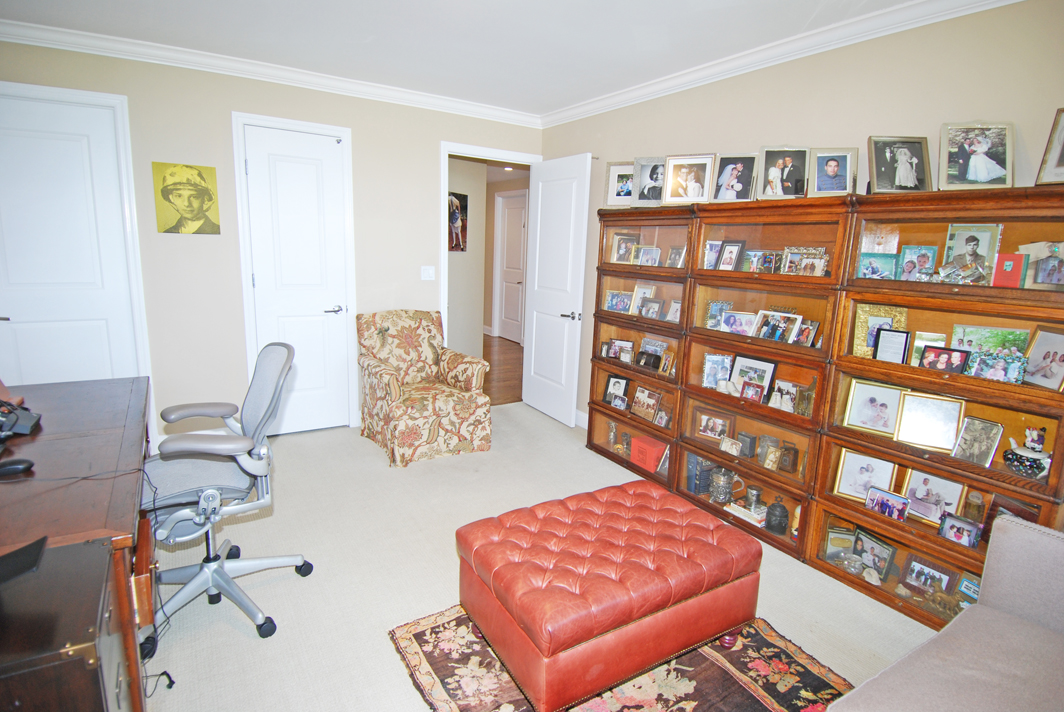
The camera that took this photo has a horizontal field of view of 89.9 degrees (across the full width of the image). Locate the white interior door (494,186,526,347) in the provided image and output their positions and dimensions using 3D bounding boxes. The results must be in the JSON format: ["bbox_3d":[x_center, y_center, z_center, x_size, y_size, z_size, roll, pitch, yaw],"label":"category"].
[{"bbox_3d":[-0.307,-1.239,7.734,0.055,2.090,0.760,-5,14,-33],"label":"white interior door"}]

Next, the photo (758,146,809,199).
[{"bbox_3d":[1.168,-0.842,2.481,0.211,0.253,0.030,6,0,17],"label":"photo"}]

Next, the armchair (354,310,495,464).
[{"bbox_3d":[-0.779,0.163,3.718,0.695,0.896,0.806,-5,14,-33],"label":"armchair"}]

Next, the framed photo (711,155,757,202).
[{"bbox_3d":[1.036,-0.898,2.718,0.214,0.261,0.030,7,-2,21],"label":"framed photo"}]

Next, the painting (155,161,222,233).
[{"bbox_3d":[-2.095,-0.952,3.242,0.340,0.414,0.025,-5,14,-33],"label":"painting"}]

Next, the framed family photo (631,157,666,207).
[{"bbox_3d":[0.732,-1.038,3.210,0.247,0.314,0.030,5,-1,14],"label":"framed family photo"}]

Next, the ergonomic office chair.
[{"bbox_3d":[-1.148,0.451,1.925,0.655,1.007,0.665,-5,14,-33],"label":"ergonomic office chair"}]

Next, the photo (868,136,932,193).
[{"bbox_3d":[1.454,-0.743,2.110,0.224,0.257,0.035,4,-10,8],"label":"photo"}]

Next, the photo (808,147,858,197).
[{"bbox_3d":[1.298,-0.783,2.304,0.192,0.223,0.030,5,-1,16],"label":"photo"}]

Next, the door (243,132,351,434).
[{"bbox_3d":[-1.610,-0.475,3.704,0.605,2.060,0.045,-5,14,-33],"label":"door"}]

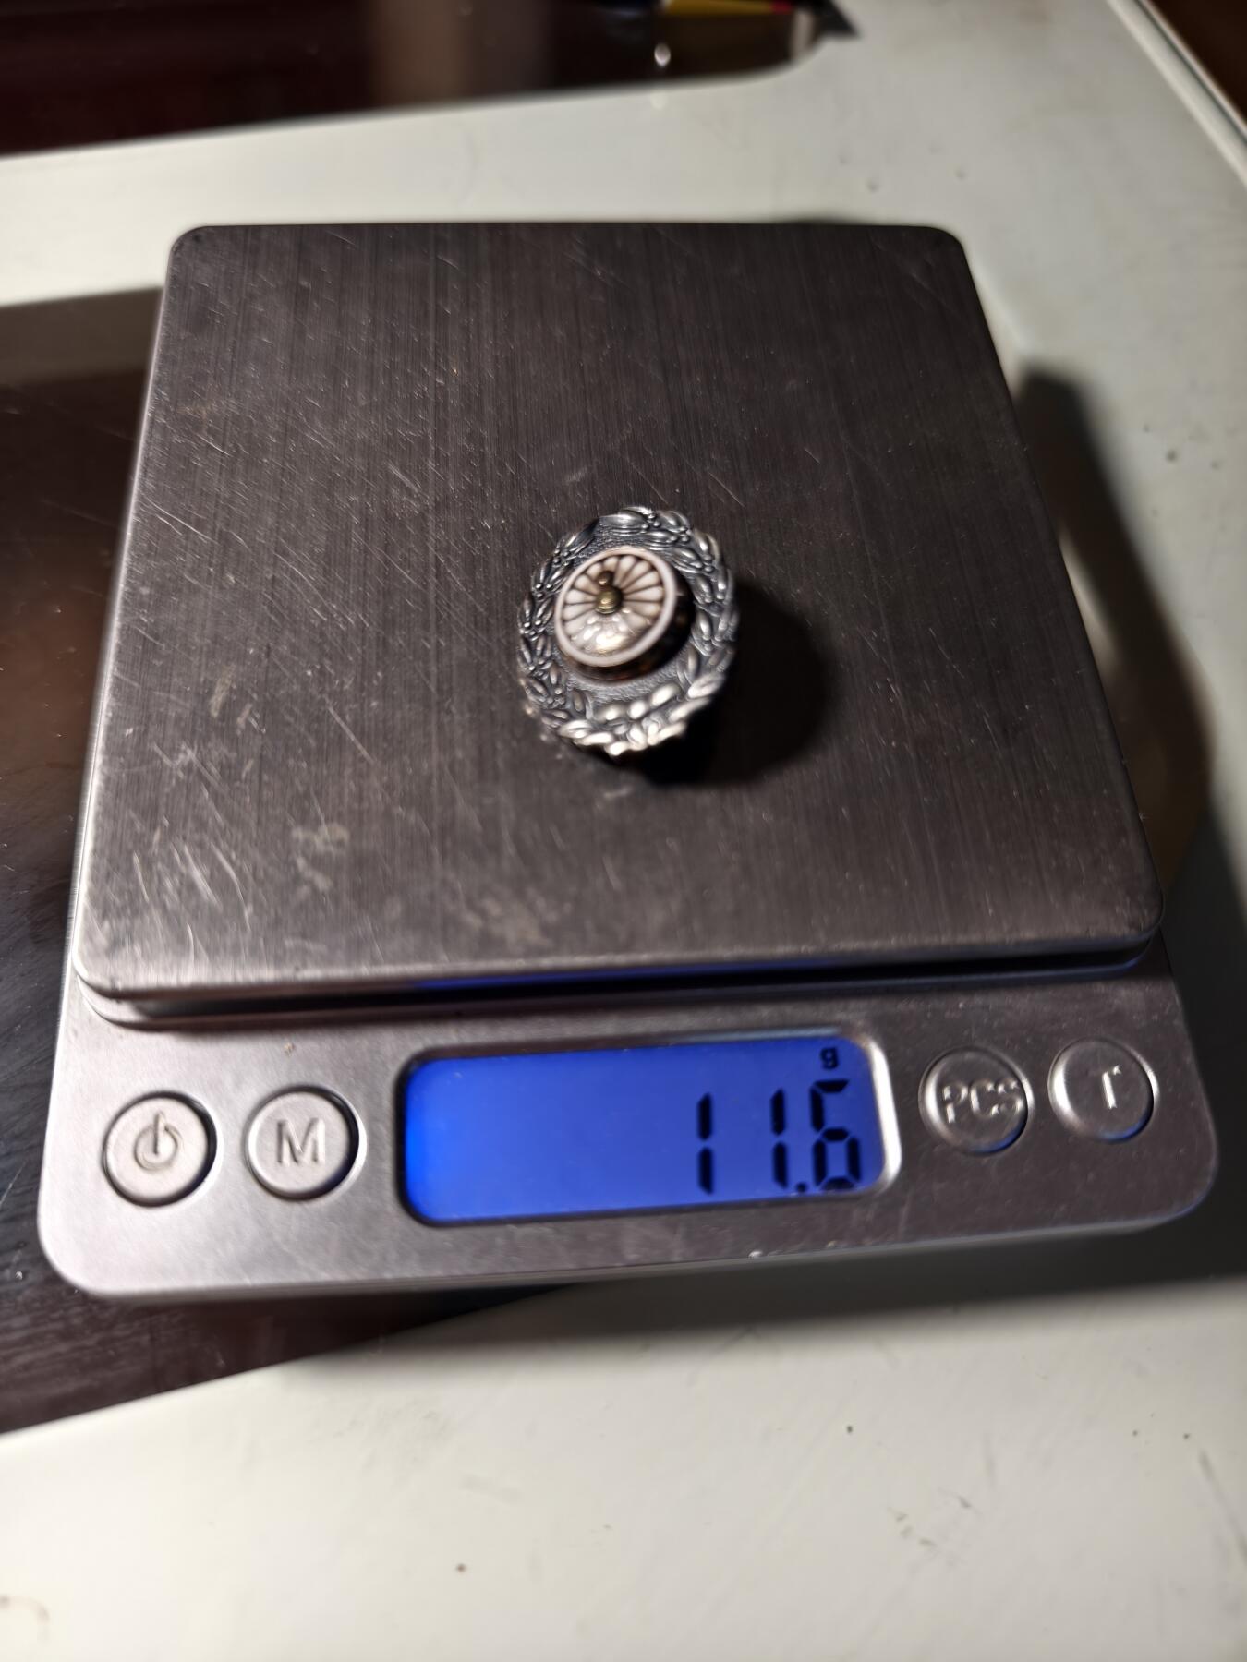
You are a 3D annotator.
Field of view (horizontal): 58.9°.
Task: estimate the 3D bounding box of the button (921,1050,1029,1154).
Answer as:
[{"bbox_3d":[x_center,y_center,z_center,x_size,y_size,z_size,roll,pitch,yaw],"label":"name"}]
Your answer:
[{"bbox_3d":[0.033,0.026,0.104,0.009,0.003,0.009,-2,65,-5],"label":"button"}]

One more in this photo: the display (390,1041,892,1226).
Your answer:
[{"bbox_3d":[0.002,0.027,0.102,0.044,0.003,0.015,-2,65,-5],"label":"display"}]

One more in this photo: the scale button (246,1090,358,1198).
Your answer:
[{"bbox_3d":[-0.029,0.028,0.099,0.009,0.003,0.009,-2,65,-5],"label":"scale button"}]

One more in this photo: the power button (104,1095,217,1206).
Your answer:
[{"bbox_3d":[-0.041,0.029,0.098,0.009,0.003,0.009,-2,65,-5],"label":"power button"}]

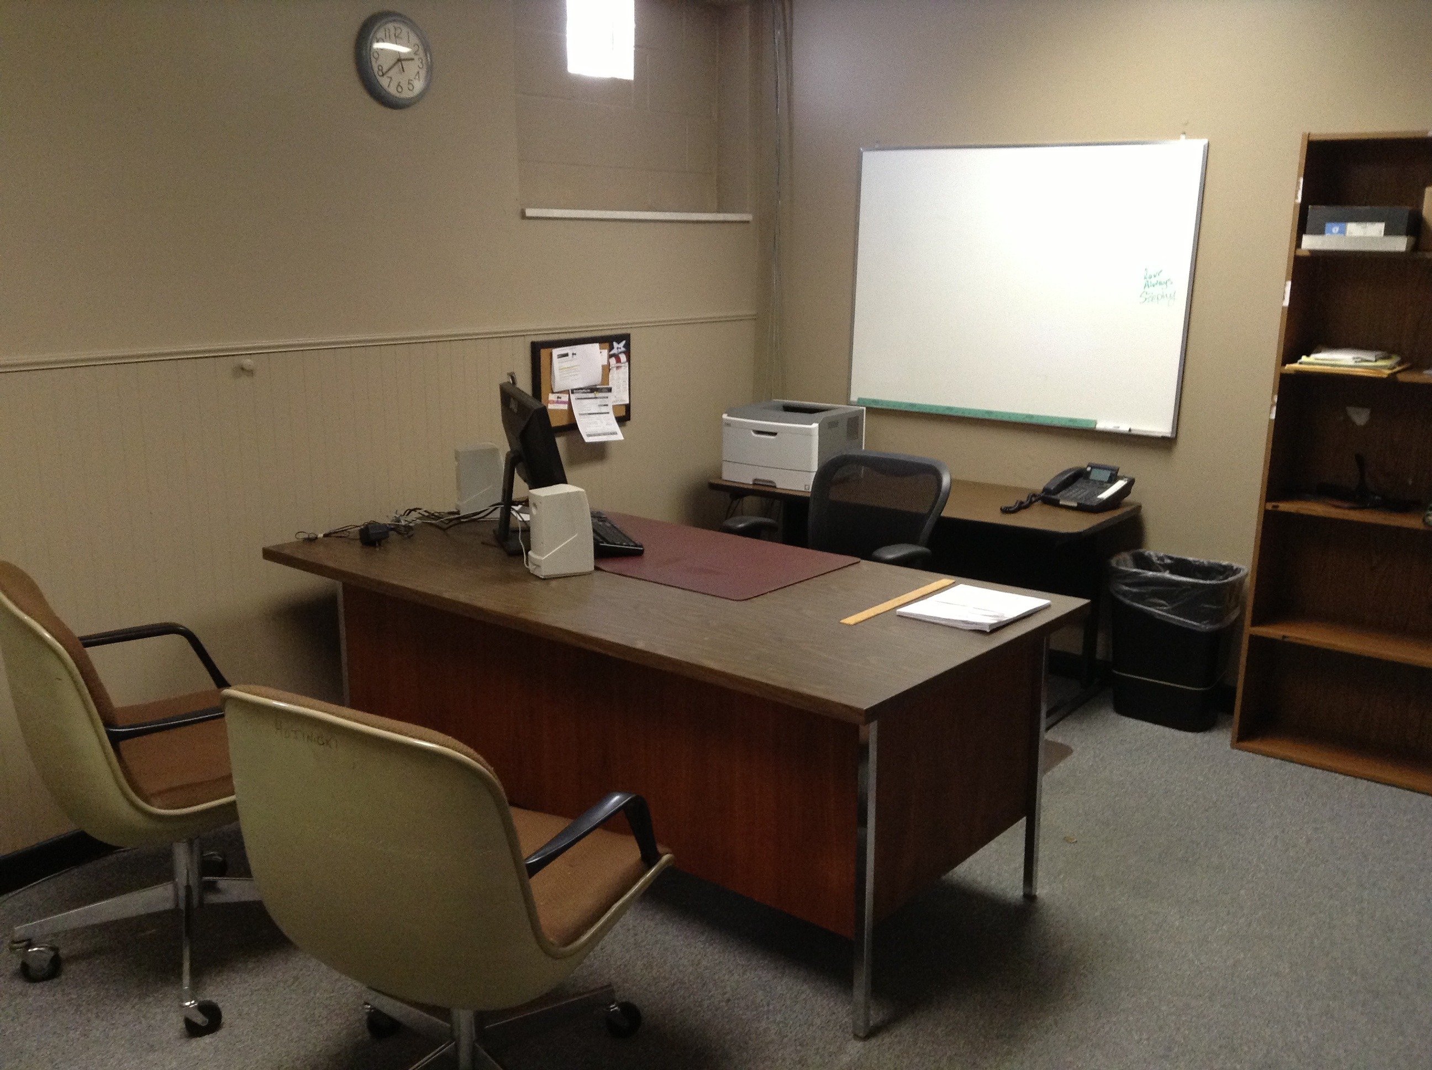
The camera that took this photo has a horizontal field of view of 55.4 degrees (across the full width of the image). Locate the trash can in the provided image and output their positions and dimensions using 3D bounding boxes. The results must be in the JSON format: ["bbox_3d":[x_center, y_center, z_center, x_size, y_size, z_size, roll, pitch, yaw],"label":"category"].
[{"bbox_3d":[1.462,0.342,4.397,0.385,0.505,0.295,10,16,35],"label":"trash can"}]

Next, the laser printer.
[{"bbox_3d":[0.287,-0.324,4.886,0.390,0.248,0.375,9,15,30],"label":"laser printer"}]

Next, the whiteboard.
[{"bbox_3d":[1.018,-0.859,4.691,1.235,0.925,0.045,10,16,35],"label":"whiteboard"}]

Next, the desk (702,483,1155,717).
[{"bbox_3d":[0.690,0.171,4.761,1.380,0.647,0.620,10,16,35],"label":"desk"}]

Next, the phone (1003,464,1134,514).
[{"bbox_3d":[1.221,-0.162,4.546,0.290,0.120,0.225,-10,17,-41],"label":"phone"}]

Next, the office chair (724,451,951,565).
[{"bbox_3d":[0.317,0.206,3.945,0.650,0.920,0.640,10,16,35],"label":"office chair"}]

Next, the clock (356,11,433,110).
[{"bbox_3d":[-0.857,-1.279,3.665,0.045,0.250,0.250,10,16,35],"label":"clock"}]

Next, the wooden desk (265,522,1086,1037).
[{"bbox_3d":[-0.151,0.444,3.286,1.756,0.730,0.933,11,16,37],"label":"wooden desk"}]

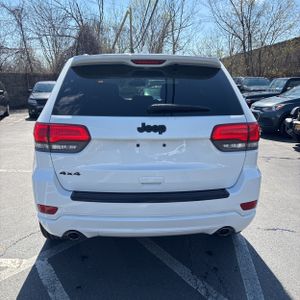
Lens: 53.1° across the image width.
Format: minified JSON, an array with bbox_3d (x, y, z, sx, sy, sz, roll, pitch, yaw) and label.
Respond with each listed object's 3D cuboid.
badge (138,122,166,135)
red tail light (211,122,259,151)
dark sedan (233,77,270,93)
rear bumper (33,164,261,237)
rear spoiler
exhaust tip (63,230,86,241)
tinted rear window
[{"bbox_3d":[0.014,-0.140,1.998,0.197,0.080,0.015,-1,12,-3],"label":"badge"},{"bbox_3d":[0.632,-0.110,2.150,0.460,0.210,0.250,-1,12,-3],"label":"red tail light"},{"bbox_3d":[5.832,-3.116,16.000,1.850,1.520,4.600,7,13,29],"label":"dark sedan"},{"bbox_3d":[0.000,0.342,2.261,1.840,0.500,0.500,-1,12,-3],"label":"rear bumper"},{"bbox_3d":[-0.021,-0.668,2.255,1.120,0.110,0.270,-1,12,-3],"label":"rear spoiler"},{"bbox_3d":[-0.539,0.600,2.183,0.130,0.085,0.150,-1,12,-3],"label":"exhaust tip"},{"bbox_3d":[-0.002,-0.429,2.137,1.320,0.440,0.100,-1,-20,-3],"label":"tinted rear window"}]

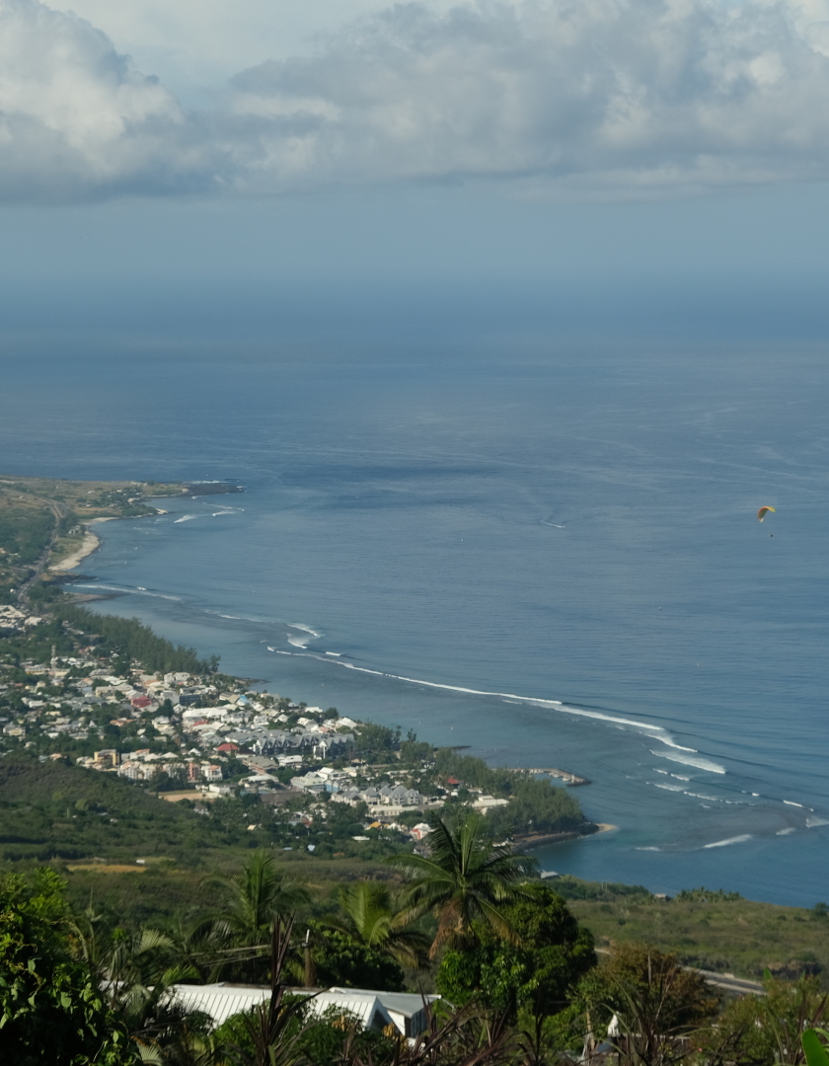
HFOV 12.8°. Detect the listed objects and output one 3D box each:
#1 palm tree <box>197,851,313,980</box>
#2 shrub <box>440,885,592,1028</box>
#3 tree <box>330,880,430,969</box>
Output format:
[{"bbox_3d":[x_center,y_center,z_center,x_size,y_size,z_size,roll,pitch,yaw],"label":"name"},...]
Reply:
[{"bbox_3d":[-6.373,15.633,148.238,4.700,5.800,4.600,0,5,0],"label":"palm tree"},{"bbox_3d":[3.899,16.514,142.242,6.100,5.900,5.800,0,5,0],"label":"shrub"},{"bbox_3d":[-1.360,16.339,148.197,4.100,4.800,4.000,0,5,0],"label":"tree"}]

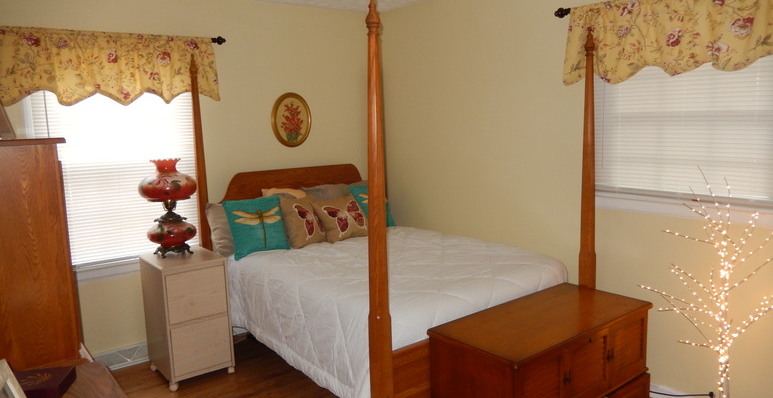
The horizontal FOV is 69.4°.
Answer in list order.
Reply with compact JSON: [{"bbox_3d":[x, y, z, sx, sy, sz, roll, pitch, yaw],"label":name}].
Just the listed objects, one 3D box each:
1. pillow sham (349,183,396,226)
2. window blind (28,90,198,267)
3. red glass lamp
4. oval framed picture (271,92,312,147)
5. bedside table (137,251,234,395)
[{"bbox_3d":[-0.110,0.063,4.365,0.401,0.391,0.140,-9,-11,-42],"label":"pillow sham"},{"bbox_3d":[-1.656,-0.193,3.545,1.003,1.354,0.080,-8,10,-38],"label":"window blind"},{"bbox_3d":[-1.347,0.044,3.536,0.361,0.642,0.361,-8,10,-38],"label":"red glass lamp"},{"bbox_3d":[-0.714,-0.602,4.248,0.351,0.416,0.030,-8,10,-38],"label":"oval framed picture"},{"bbox_3d":[-1.248,0.738,3.519,0.391,0.747,0.431,-8,10,-38],"label":"bedside table"}]

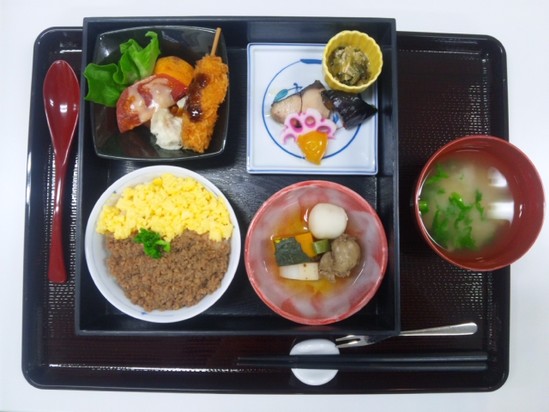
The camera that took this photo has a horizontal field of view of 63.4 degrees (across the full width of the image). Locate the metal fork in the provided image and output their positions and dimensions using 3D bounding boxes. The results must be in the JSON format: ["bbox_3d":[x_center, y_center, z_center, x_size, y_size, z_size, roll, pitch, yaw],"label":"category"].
[{"bbox_3d":[0.119,0.116,0.394,0.130,0.014,0.013,-6,87,-1],"label":"metal fork"}]

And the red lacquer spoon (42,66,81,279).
[{"bbox_3d":[-0.191,-0.032,0.394,0.034,0.021,0.200,-1,87,-1],"label":"red lacquer spoon"}]

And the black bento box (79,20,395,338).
[{"bbox_3d":[-0.029,-0.025,0.381,0.256,0.053,0.256,0,87,-1],"label":"black bento box"}]

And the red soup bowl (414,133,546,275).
[{"bbox_3d":[0.159,-0.001,0.374,0.104,0.067,0.104,0,87,-1],"label":"red soup bowl"}]

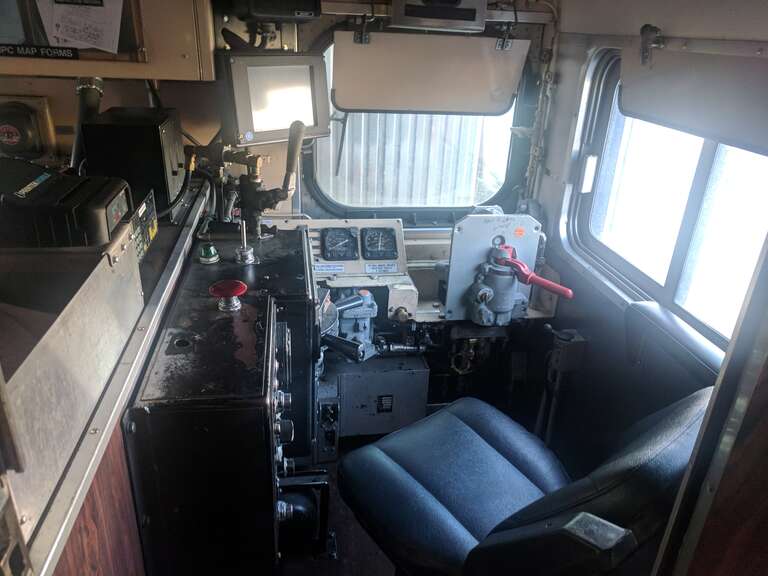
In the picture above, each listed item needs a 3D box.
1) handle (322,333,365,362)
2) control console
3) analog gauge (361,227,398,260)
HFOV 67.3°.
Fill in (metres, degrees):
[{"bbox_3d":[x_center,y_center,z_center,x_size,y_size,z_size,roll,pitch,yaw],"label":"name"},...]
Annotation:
[{"bbox_3d":[-0.118,0.171,1.660,0.130,0.040,0.040,28,33,23],"label":"handle"},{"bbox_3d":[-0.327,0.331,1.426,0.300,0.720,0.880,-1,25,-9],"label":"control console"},{"bbox_3d":[-0.015,-0.135,1.817,0.109,0.030,0.107,-1,69,-9],"label":"analog gauge"}]

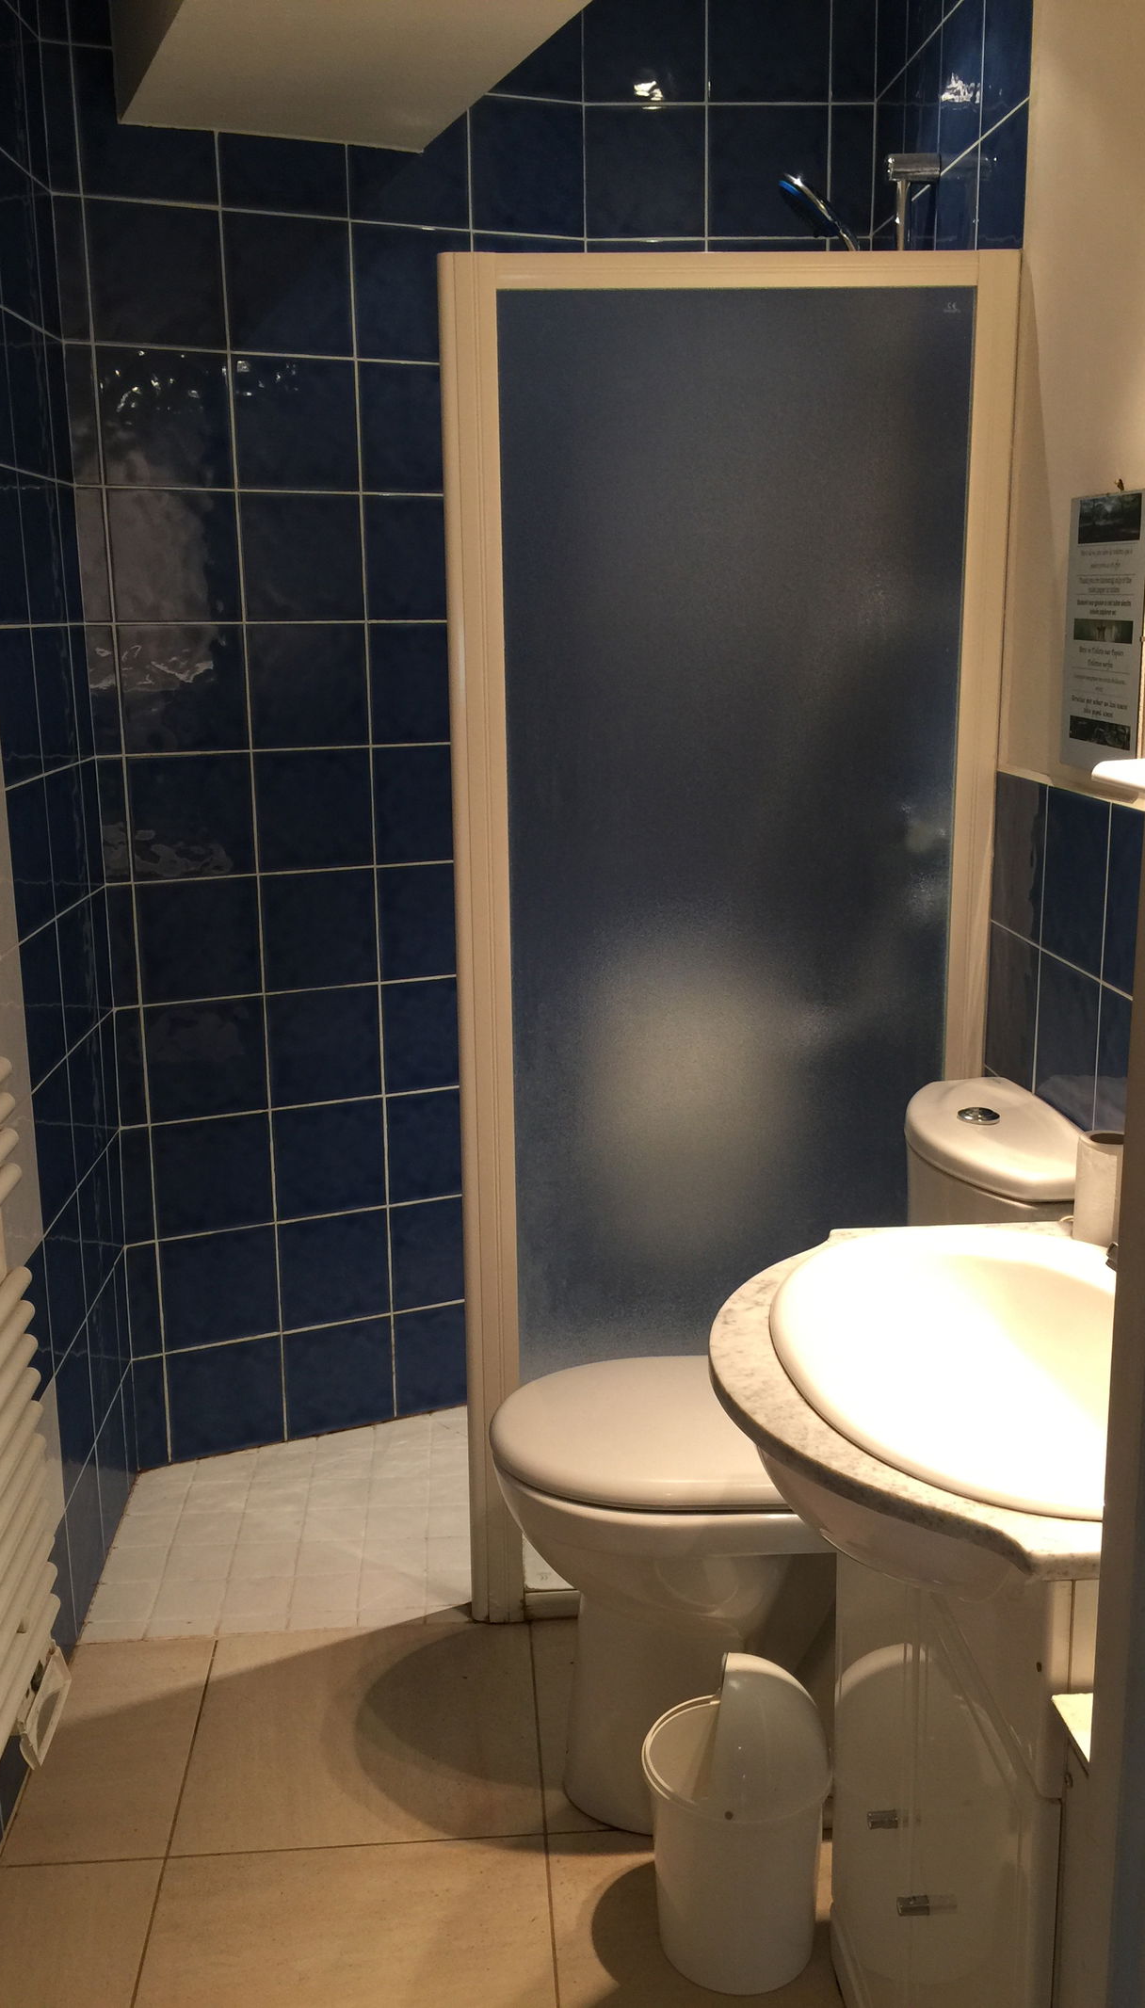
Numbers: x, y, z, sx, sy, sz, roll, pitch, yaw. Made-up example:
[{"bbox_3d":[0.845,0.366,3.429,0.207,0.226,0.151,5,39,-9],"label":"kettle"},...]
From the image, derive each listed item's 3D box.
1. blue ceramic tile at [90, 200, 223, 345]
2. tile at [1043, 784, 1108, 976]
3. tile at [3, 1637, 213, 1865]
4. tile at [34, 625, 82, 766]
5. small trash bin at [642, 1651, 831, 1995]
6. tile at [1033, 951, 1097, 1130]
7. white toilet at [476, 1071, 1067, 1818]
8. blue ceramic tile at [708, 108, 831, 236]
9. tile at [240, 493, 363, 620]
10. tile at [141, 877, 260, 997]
[{"bbox_3d":[-0.622,-1.088,2.518,0.200,0.200,0.012,-7,14,-24],"label":"blue ceramic tile"},{"bbox_3d":[0.582,-0.139,1.936,0.010,0.200,0.200,-2,13,-4],"label":"tile"},{"bbox_3d":[-0.596,0.975,2.212,0.197,0.012,0.444,-2,13,-4],"label":"tile"},{"bbox_3d":[-0.741,-0.438,2.401,0.012,0.200,0.200,-1,13,-3],"label":"tile"},{"bbox_3d":[0.180,0.872,1.831,0.205,0.331,0.205,2,13,12],"label":"small trash bin"},{"bbox_3d":[0.587,0.052,1.986,0.010,0.198,0.198,-2,13,-4],"label":"tile"},{"bbox_3d":[0.242,0.544,2.078,0.687,0.830,0.380,-2,13,-4],"label":"white toilet"},{"bbox_3d":[0.322,-1.351,2.735,0.198,0.198,0.010,-1,13,0],"label":"blue ceramic tile"},{"bbox_3d":[-0.430,-0.711,2.676,0.197,0.198,0.010,-6,14,-23],"label":"tile"},{"bbox_3d":[-0.611,-0.104,2.754,0.200,0.200,0.010,-6,14,-23],"label":"tile"}]

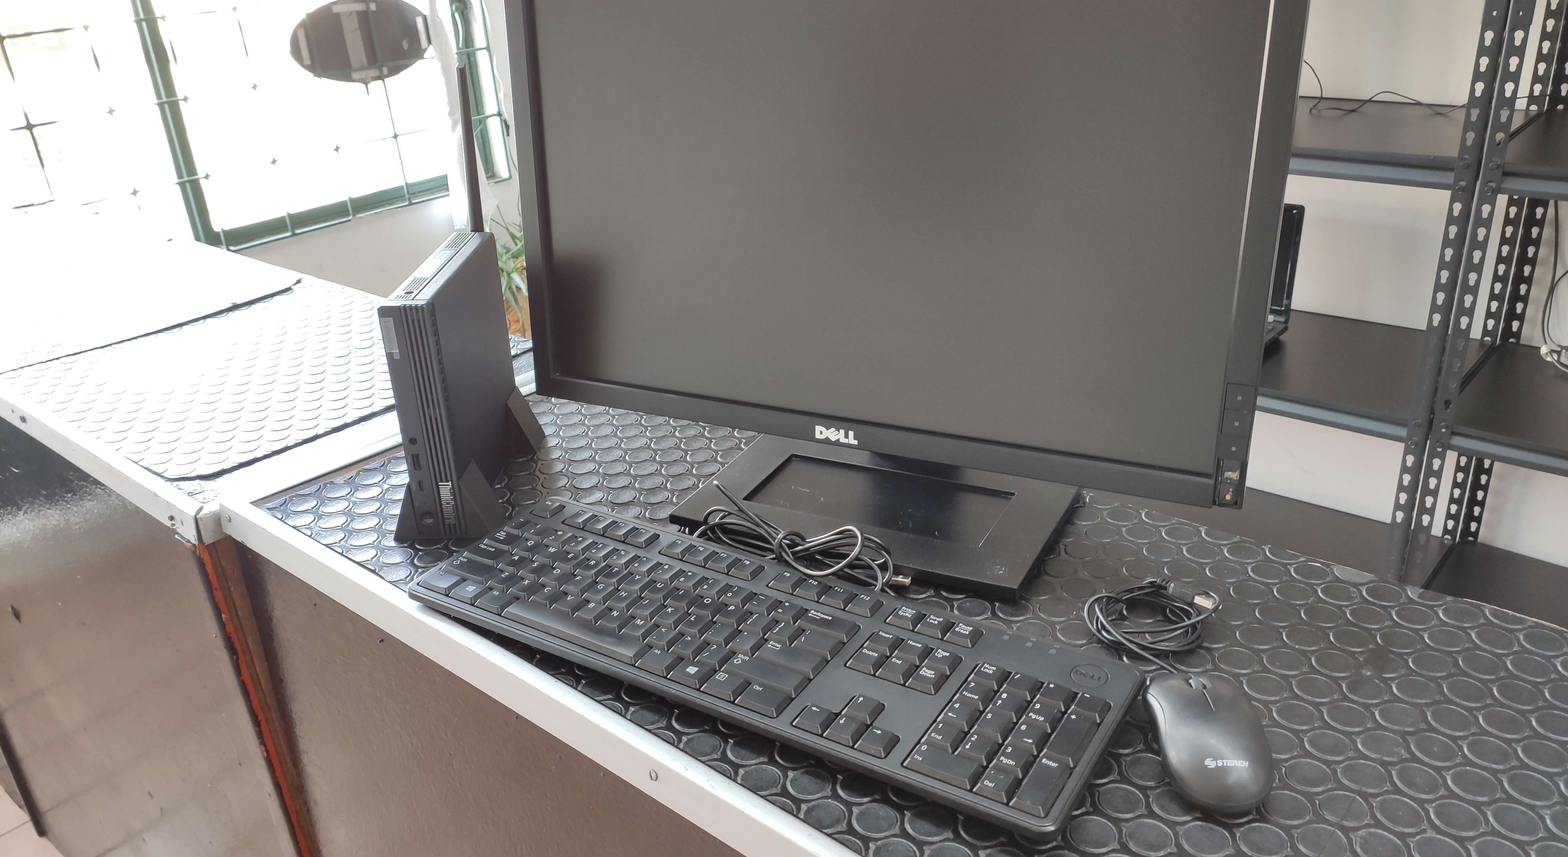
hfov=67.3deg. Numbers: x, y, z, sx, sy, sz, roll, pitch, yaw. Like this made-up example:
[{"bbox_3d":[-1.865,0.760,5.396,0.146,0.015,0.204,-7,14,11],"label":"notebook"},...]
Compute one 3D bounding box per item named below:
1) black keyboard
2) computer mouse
[{"bbox_3d":[-0.025,0.123,0.718,0.449,0.027,0.148,12,29,31],"label":"black keyboard"},{"bbox_3d":[0.221,0.151,0.610,0.058,0.036,0.102,-1,24,5],"label":"computer mouse"}]

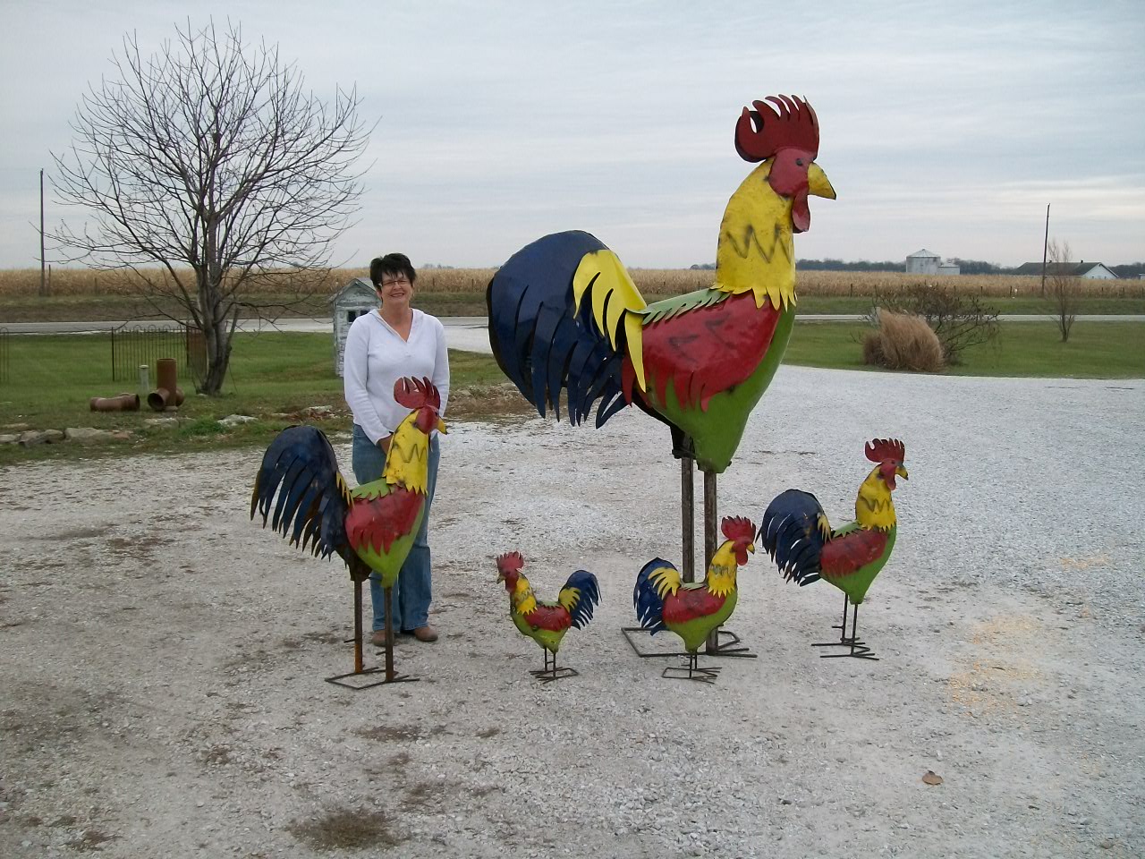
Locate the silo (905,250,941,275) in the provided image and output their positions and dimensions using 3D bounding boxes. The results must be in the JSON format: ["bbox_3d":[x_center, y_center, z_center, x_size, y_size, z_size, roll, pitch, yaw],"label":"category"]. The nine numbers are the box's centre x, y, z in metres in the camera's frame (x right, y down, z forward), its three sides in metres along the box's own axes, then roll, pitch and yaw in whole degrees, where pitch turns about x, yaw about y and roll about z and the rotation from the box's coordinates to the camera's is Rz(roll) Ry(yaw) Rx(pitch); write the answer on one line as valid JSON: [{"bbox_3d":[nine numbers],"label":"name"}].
[{"bbox_3d":[67.787,-31.305,230.455,6.738,7.077,6.738,3,8,16],"label":"silo"}]

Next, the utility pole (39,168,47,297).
[{"bbox_3d":[-31.989,-11.739,71.513,0.270,7.585,0.270,-3,8,-24],"label":"utility pole"}]

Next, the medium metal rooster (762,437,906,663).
[{"bbox_3d":[1.095,0.485,5.011,0.622,0.908,0.260,0,7,-3],"label":"medium metal rooster"}]

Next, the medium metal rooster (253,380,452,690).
[{"bbox_3d":[-0.820,0.397,4.584,0.836,1.178,0.330,-6,10,-43],"label":"medium metal rooster"}]

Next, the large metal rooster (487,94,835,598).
[{"bbox_3d":[0.373,-0.229,4.995,1.453,2.316,0.600,0,7,-7],"label":"large metal rooster"}]

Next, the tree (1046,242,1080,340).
[{"bbox_3d":[13.036,-3.673,31.402,0.896,2.696,0.896,0,7,0],"label":"tree"}]

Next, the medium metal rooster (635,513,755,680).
[{"bbox_3d":[0.478,0.652,4.704,0.478,0.645,0.220,2,8,13],"label":"medium metal rooster"}]

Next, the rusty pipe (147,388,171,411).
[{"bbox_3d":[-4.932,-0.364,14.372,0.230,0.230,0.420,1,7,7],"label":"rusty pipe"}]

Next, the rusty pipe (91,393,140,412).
[{"bbox_3d":[-5.424,-0.329,14.122,0.620,0.220,0.250,0,7,2],"label":"rusty pipe"}]

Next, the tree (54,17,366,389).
[{"bbox_3d":[-5.013,-3.007,16.258,4.267,5.008,4.139,0,7,0],"label":"tree"}]

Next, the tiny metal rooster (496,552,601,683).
[{"bbox_3d":[-0.090,0.721,4.695,0.432,0.502,0.190,-2,8,-20],"label":"tiny metal rooster"}]

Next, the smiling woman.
[{"bbox_3d":[-0.768,0.082,5.117,0.470,1.650,0.340,-2,8,-16],"label":"smiling woman"}]

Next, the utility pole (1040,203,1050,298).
[{"bbox_3d":[43.515,-16.423,109.456,0.280,8.540,0.280,1,7,0],"label":"utility pole"}]

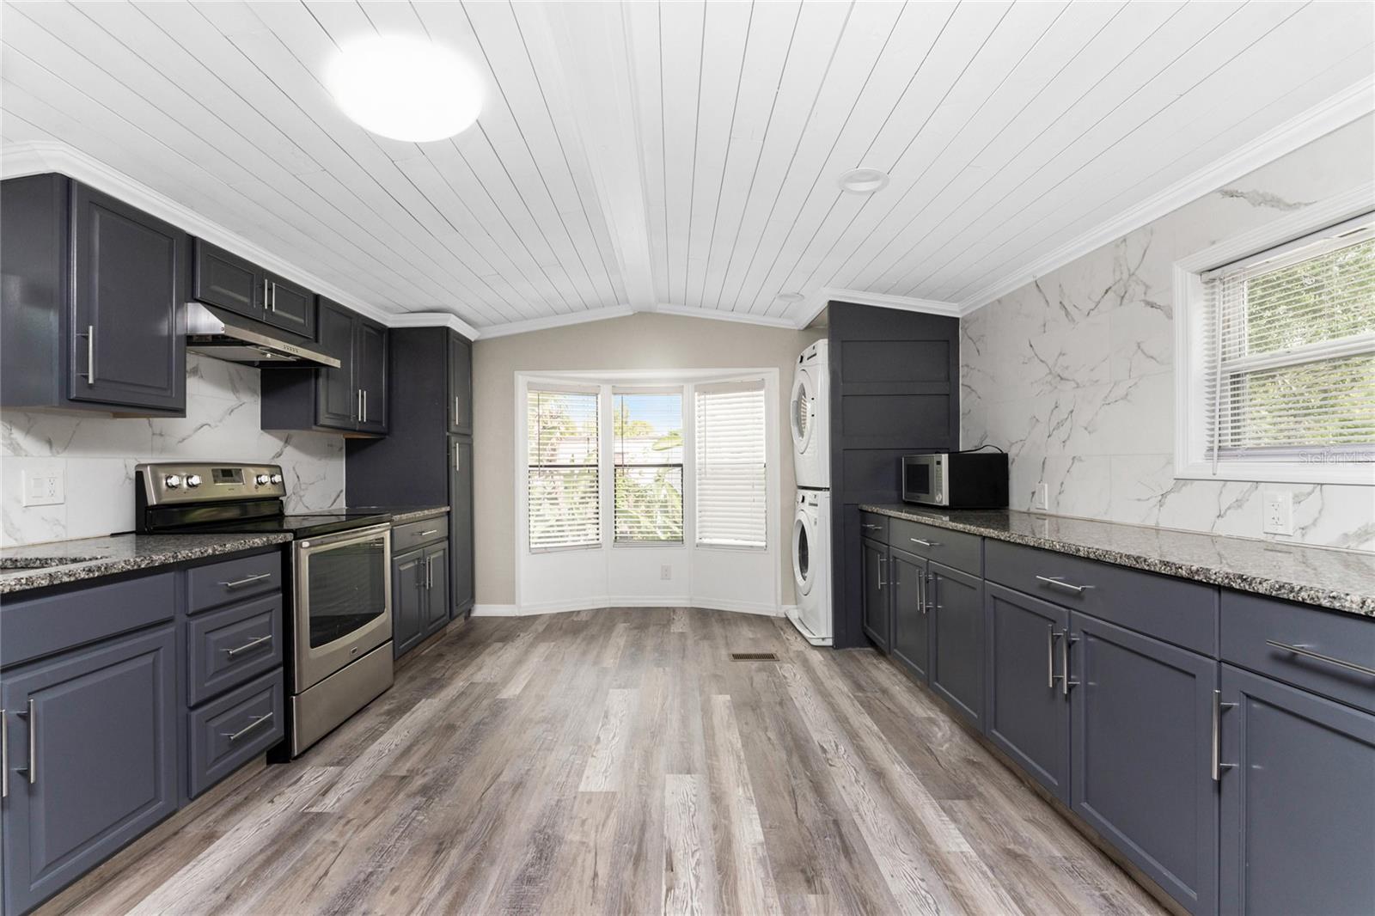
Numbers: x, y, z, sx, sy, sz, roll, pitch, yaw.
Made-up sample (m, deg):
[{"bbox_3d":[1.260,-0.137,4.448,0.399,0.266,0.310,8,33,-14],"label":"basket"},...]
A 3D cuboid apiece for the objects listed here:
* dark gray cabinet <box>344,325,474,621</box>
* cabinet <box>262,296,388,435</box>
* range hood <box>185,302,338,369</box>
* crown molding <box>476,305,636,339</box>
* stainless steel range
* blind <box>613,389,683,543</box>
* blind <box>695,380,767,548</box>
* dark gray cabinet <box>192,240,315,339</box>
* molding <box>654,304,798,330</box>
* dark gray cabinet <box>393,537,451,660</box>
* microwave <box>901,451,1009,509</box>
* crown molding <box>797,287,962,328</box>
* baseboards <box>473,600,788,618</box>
[{"bbox_3d":[-2.020,0.176,3.946,0.705,2.175,0.450,0,-1,-1],"label":"dark gray cabinet"},{"bbox_3d":[-2.172,-0.521,3.270,0.313,0.742,0.710,0,-1,-1],"label":"cabinet"},{"bbox_3d":[-2.112,-0.555,2.528,0.470,0.122,0.760,0,-1,-1],"label":"range hood"},{"bbox_3d":[-1.061,-1.094,4.249,1.279,0.068,0.055,-9,-1,1],"label":"crown molding"},{"bbox_3d":[-1.900,0.619,2.492,0.670,1.195,0.735,0,-1,-1],"label":"stainless steel range"},{"bbox_3d":[-0.332,0.074,4.524,0.601,1.340,0.050,0,-1,1],"label":"blind"},{"bbox_3d":[0.344,0.061,4.317,0.600,1.340,0.050,-1,-1,23],"label":"blind"},{"bbox_3d":[-2.159,-0.763,2.526,0.313,0.275,0.765,0,-1,-1],"label":"dark gray cabinet"},{"bbox_3d":[0.313,-1.126,4.215,1.149,0.068,0.055,7,-1,2],"label":"molding"},{"bbox_3d":[-1.929,0.820,3.268,0.660,0.605,0.735,0,-1,-1],"label":"dark gray cabinet"},{"bbox_3d":[1.580,0.130,3.204,0.345,0.299,0.511,0,-1,-5],"label":"microwave"},{"bbox_3d":[1.305,-0.992,3.816,0.920,0.185,0.850,0,-1,-1],"label":"crown molding"},{"bbox_3d":[-0.461,1.213,4.379,2.490,0.090,0.296,0,-1,1],"label":"baseboards"}]

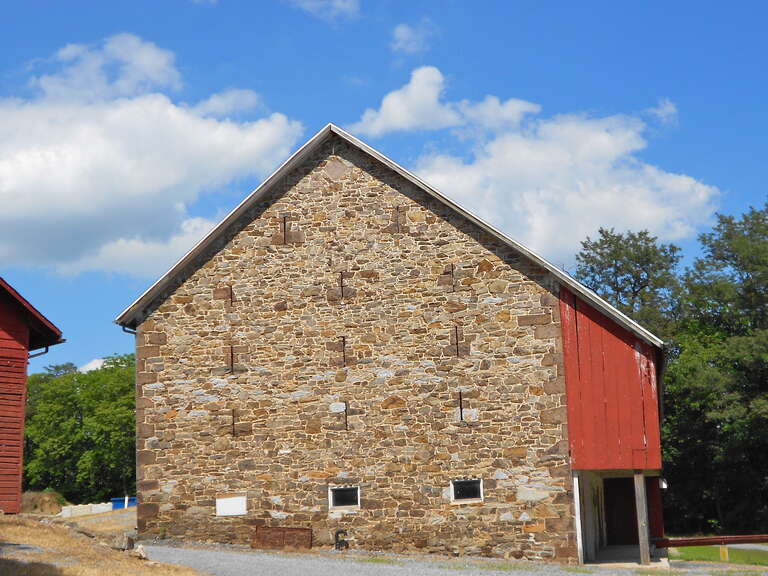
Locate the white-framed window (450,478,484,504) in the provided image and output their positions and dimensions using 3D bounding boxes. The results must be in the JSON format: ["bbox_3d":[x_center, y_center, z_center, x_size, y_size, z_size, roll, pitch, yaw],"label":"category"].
[{"bbox_3d":[2.001,4.894,22.999,0.780,0.580,0.130,-4,-11,4],"label":"white-framed window"}]

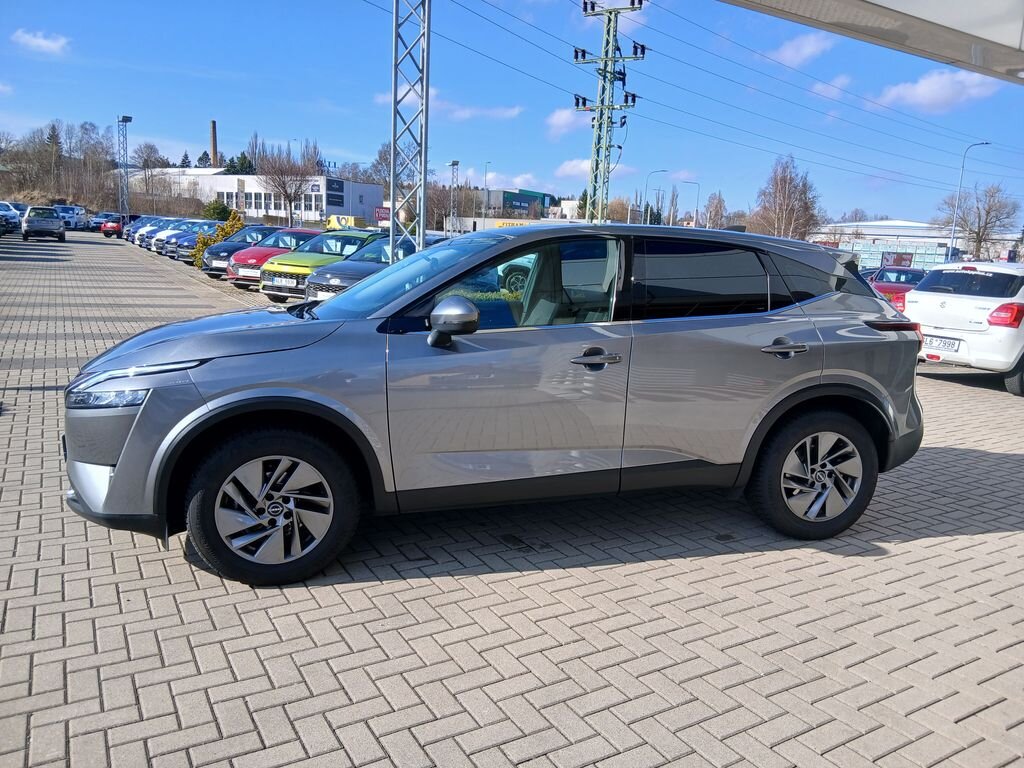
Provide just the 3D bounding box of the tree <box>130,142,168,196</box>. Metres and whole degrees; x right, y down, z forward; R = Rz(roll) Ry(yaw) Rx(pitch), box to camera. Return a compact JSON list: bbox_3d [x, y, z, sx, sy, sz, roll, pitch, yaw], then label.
[{"bbox_3d":[-49.490,-28.806,105.000,4.600,7.900,4.500,-3,12,-25],"label":"tree"}]

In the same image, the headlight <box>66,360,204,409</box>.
[{"bbox_3d":[-1.542,-0.008,3.162,0.560,0.230,0.380,-1,12,-16],"label":"headlight"}]

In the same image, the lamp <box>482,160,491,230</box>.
[{"bbox_3d":[-2.379,-16.641,71.272,0.800,7.500,0.350,8,12,25],"label":"lamp"}]

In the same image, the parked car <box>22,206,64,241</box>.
[{"bbox_3d":[-23.017,-7.872,37.809,1.770,1.640,4.500,-3,12,-31],"label":"parked car"}]

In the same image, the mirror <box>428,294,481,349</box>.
[{"bbox_3d":[-0.239,-0.265,3.213,0.200,0.215,0.240,-1,11,-15],"label":"mirror"}]

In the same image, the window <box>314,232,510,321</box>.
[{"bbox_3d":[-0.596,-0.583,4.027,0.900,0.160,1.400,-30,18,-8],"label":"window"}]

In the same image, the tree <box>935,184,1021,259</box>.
[{"bbox_3d":[45.522,-15.487,75.223,7.700,8.210,7.500,9,13,30],"label":"tree"}]

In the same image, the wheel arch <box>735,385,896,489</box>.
[{"bbox_3d":[1.541,0.247,3.900,0.955,0.510,0.100,0,10,-18],"label":"wheel arch"}]

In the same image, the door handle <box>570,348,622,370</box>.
[{"bbox_3d":[0.376,-0.110,3.443,0.245,0.090,0.060,-1,11,-15],"label":"door handle"}]

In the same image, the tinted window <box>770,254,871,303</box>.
[{"bbox_3d":[1.596,-0.528,3.905,0.640,0.260,0.090,-3,-6,-23],"label":"tinted window"}]

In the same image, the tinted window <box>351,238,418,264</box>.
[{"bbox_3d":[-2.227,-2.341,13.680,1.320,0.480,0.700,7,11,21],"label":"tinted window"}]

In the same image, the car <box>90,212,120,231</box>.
[{"bbox_3d":[-31.527,-12.675,60.297,1.800,1.570,4.350,0,10,-14],"label":"car"}]

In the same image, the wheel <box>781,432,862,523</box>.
[{"bbox_3d":[1.558,0.459,3.996,0.480,0.480,0.200,-1,12,-16],"label":"wheel"}]

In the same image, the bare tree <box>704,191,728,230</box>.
[{"bbox_3d":[24.416,-18.484,93.009,3.100,9.538,3.100,3,10,0],"label":"bare tree"}]

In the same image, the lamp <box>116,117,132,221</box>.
[{"bbox_3d":[-21.591,-11.418,42.855,0.900,6.694,0.600,4,10,10],"label":"lamp"}]

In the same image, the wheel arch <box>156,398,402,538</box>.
[{"bbox_3d":[-0.961,0.312,3.193,0.950,0.550,0.130,-1,11,-15],"label":"wheel arch"}]

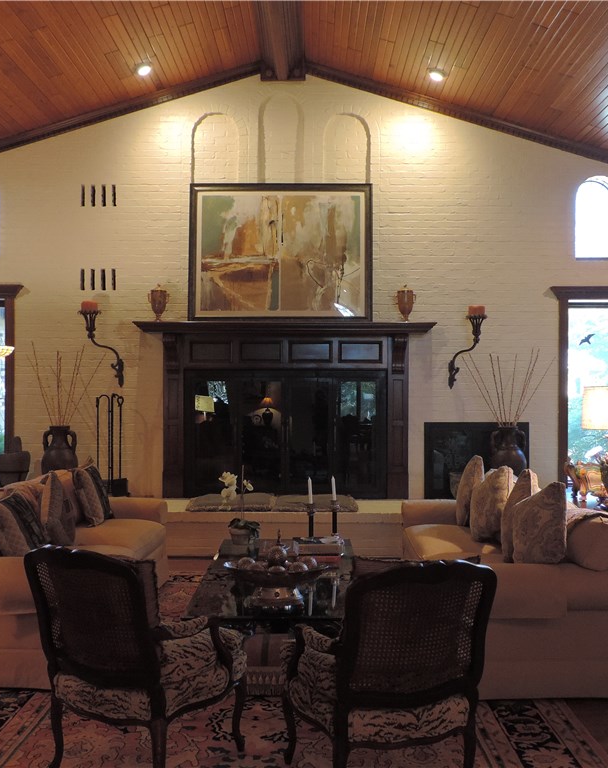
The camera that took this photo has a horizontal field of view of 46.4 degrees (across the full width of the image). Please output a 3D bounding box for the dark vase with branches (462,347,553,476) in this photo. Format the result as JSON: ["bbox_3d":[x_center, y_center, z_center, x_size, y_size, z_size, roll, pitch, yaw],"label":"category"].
[{"bbox_3d":[1.972,0.412,6.880,0.872,1.492,0.580,0,-1,1],"label":"dark vase with branches"}]

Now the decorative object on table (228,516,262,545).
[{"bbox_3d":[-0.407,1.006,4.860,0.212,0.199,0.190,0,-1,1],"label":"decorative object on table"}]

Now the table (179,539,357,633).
[{"bbox_3d":[-0.121,1.304,4.115,0.880,0.440,1.690,0,-1,1],"label":"table"}]

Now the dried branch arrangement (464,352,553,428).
[{"bbox_3d":[1.972,0.039,6.880,0.872,0.746,0.580,0,-1,1],"label":"dried branch arrangement"}]

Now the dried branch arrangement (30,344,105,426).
[{"bbox_3d":[-2.292,0.015,6.880,0.717,0.804,0.500,0,-1,1],"label":"dried branch arrangement"}]

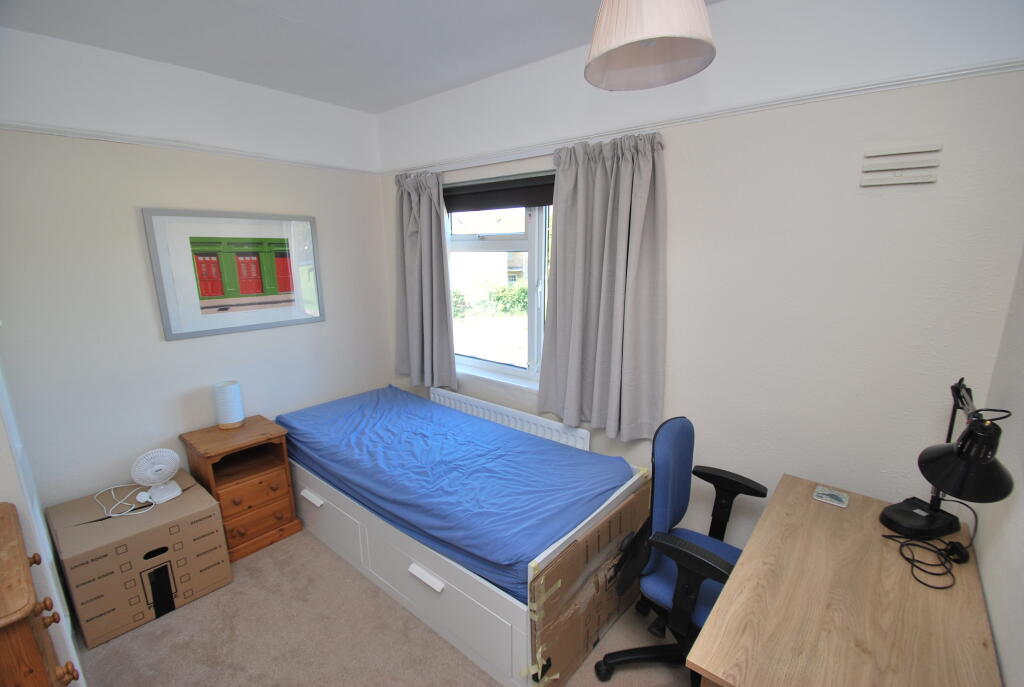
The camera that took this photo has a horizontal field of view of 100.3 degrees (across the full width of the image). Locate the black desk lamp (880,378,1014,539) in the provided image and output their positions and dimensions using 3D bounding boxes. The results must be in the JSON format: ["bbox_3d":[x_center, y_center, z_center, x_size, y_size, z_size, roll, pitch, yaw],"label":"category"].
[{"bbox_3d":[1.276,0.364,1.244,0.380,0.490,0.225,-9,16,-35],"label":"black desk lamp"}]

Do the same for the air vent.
[{"bbox_3d":[1.218,-0.554,1.327,0.188,0.116,0.020,10,16,38],"label":"air vent"}]

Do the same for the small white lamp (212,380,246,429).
[{"bbox_3d":[-1.605,0.348,2.419,0.132,0.240,0.132,10,16,38],"label":"small white lamp"}]

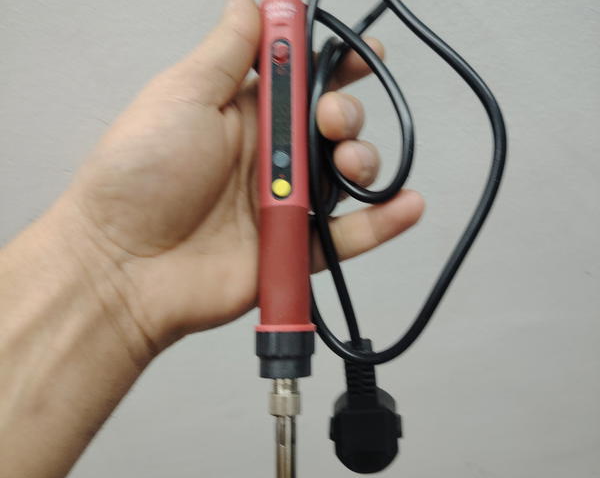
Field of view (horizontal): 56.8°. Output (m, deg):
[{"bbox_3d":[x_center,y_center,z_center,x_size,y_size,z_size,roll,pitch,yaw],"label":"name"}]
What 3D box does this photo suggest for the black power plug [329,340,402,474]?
[{"bbox_3d":[0.035,0.088,0.297,0.038,0.076,0.042,-3,14,3],"label":"black power plug"}]

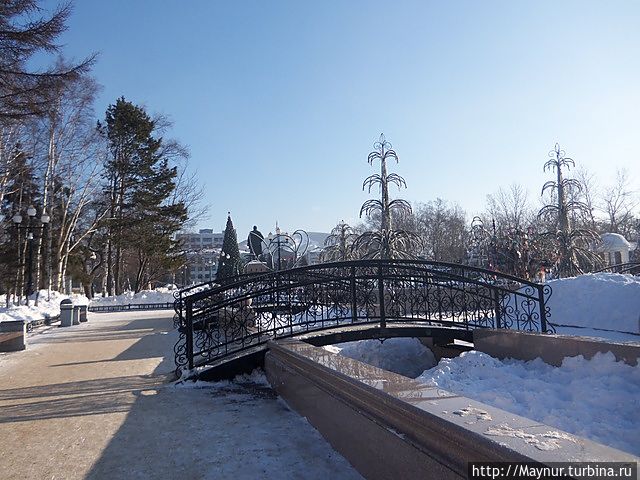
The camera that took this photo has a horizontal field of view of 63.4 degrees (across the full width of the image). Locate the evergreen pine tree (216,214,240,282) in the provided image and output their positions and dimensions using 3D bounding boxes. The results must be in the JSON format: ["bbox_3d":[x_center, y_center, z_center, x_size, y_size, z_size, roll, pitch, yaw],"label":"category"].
[{"bbox_3d":[-19.202,2.605,110.206,6.200,17.059,6.200,0,-5,-15],"label":"evergreen pine tree"}]

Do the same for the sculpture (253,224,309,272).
[{"bbox_3d":[-1.711,1.456,22.962,2.500,3.955,2.000,0,-5,-15],"label":"sculpture"}]

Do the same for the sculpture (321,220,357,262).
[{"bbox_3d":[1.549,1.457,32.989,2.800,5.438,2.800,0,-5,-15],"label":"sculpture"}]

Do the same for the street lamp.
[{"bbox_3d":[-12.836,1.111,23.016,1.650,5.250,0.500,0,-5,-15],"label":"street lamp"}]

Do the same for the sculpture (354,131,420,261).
[{"bbox_3d":[2.943,-0.742,23.134,3.000,8.112,3.000,0,-5,-15],"label":"sculpture"}]

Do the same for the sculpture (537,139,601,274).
[{"bbox_3d":[12.023,-0.815,25.629,3.100,8.182,3.100,0,-5,-15],"label":"sculpture"}]

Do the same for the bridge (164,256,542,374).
[{"bbox_3d":[0.937,1.360,9.986,7.182,1.854,1.619,0,-5,-15],"label":"bridge"}]

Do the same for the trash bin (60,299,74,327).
[{"bbox_3d":[-10.339,2.964,21.242,0.530,1.130,0.500,0,-5,-15],"label":"trash bin"}]

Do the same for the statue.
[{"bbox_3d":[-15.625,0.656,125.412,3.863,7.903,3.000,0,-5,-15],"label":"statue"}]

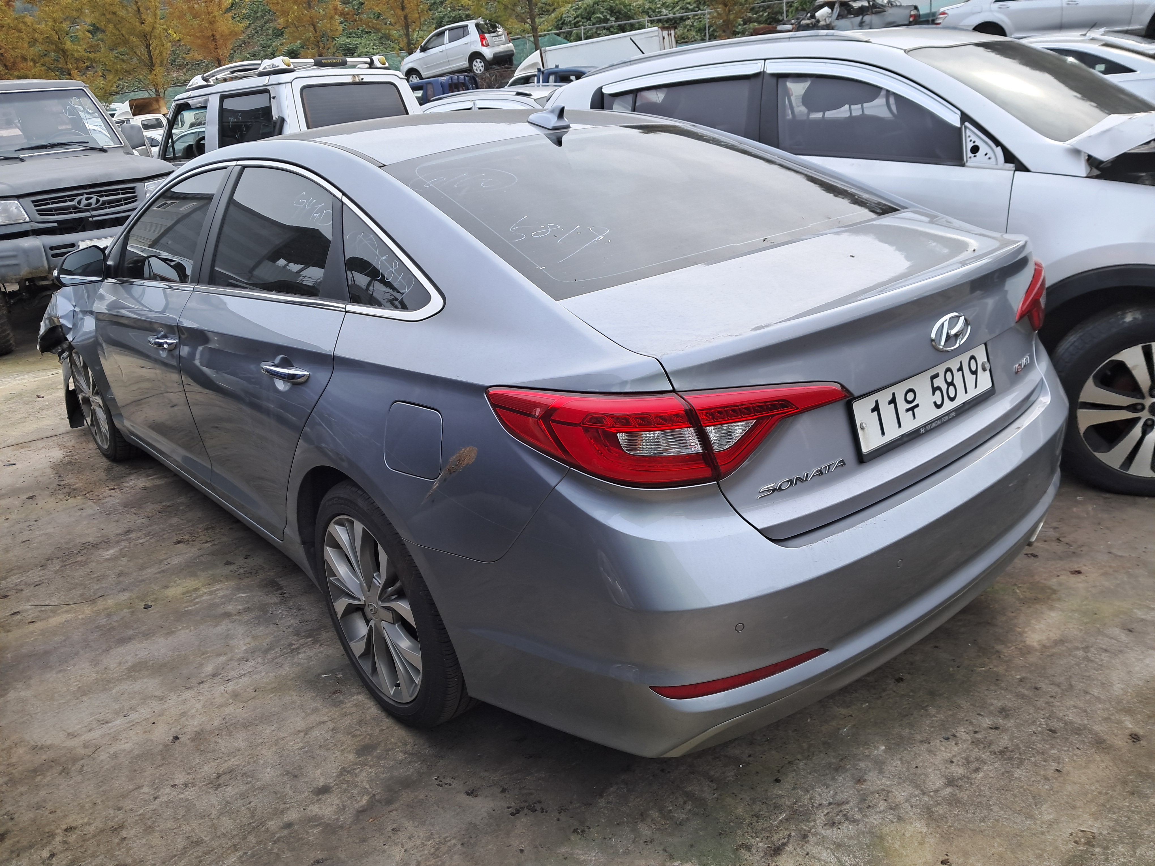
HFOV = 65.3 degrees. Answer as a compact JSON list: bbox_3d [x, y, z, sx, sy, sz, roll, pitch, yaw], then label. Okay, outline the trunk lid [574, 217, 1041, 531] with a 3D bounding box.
[{"bbox_3d":[0.604,-0.180,2.052,1.270,0.470,0.570,-20,25,-36],"label":"trunk lid"}]

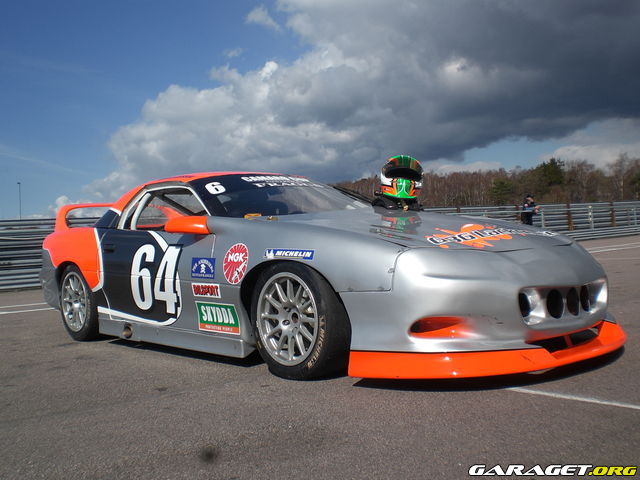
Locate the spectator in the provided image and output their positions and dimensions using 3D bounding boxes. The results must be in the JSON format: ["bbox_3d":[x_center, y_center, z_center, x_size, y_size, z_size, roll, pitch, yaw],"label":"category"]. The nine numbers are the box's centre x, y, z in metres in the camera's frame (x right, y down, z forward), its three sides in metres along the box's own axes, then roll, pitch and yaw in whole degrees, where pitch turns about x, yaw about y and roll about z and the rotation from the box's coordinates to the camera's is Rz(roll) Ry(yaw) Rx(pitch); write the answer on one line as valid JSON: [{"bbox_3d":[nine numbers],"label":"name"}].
[{"bbox_3d":[7.570,-0.785,23.808,0.450,1.740,0.500,-3,1,35],"label":"spectator"}]

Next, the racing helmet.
[{"bbox_3d":[0.493,-0.384,4.027,0.255,0.265,0.330,-3,1,-7],"label":"racing helmet"}]

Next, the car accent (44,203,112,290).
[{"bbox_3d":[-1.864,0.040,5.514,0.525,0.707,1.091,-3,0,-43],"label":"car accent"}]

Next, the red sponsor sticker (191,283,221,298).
[{"bbox_3d":[-0.676,0.301,3.959,0.012,0.079,0.280,-4,1,-44],"label":"red sponsor sticker"}]

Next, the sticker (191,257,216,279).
[{"bbox_3d":[-0.676,0.167,3.916,0.020,0.119,0.247,-3,0,-43],"label":"sticker"}]

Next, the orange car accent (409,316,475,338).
[{"bbox_3d":[0.532,0.383,2.936,0.273,0.091,0.111,-3,0,-1],"label":"orange car accent"}]

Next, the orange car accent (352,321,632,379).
[{"bbox_3d":[1.071,0.522,3.492,1.880,0.135,0.745,-4,1,-44],"label":"orange car accent"}]

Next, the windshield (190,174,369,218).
[{"bbox_3d":[-0.211,-0.318,4.679,1.475,0.343,0.768,-3,0,-43],"label":"windshield"}]

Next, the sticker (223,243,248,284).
[{"bbox_3d":[-0.469,0.132,3.715,0.012,0.235,0.235,3,-4,-43],"label":"sticker"}]

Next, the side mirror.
[{"bbox_3d":[-0.812,-0.089,4.073,0.210,0.115,0.190,-4,1,-44],"label":"side mirror"}]

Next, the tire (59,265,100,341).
[{"bbox_3d":[-1.831,0.481,5.312,0.273,0.616,0.616,-3,0,-43],"label":"tire"}]

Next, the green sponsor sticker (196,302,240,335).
[{"bbox_3d":[-0.591,0.447,3.834,0.025,0.169,0.434,-3,0,-43],"label":"green sponsor sticker"}]

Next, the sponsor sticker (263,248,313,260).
[{"bbox_3d":[-0.155,0.074,3.374,0.012,0.052,0.375,23,-17,-41],"label":"sponsor sticker"}]

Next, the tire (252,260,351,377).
[{"bbox_3d":[-0.070,0.386,3.411,0.273,0.616,0.616,-3,0,-43],"label":"tire"}]

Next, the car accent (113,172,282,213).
[{"bbox_3d":[-0.773,-0.374,5.236,1.363,0.293,1.262,-3,0,-43],"label":"car accent"}]

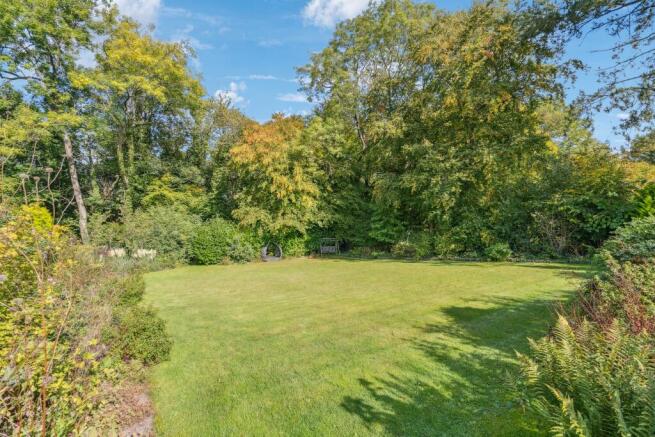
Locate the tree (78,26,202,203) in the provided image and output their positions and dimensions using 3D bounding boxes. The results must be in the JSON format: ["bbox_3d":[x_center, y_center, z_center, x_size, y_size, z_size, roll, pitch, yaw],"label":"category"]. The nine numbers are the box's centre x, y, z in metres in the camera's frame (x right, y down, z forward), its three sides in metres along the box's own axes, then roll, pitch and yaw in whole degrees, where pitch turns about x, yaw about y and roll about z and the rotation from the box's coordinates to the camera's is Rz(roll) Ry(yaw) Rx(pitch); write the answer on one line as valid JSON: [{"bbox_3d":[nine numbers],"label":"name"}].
[{"bbox_3d":[-17.000,-8.500,27.500,9.800,20.020,9.400,0,0,0],"label":"tree"}]

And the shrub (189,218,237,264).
[{"bbox_3d":[-8.000,1.630,20.600,3.100,3.110,2.900,0,0,0],"label":"shrub"}]

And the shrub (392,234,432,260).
[{"bbox_3d":[6.900,2.370,23.800,3.100,2.120,2.400,0,0,0],"label":"shrub"}]

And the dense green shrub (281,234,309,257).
[{"bbox_3d":[-2.800,2.300,24.800,2.300,1.870,2.000,0,0,0],"label":"dense green shrub"}]

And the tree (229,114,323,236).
[{"bbox_3d":[-4.500,-3.330,25.500,8.100,11.560,7.600,0,0,0],"label":"tree"}]

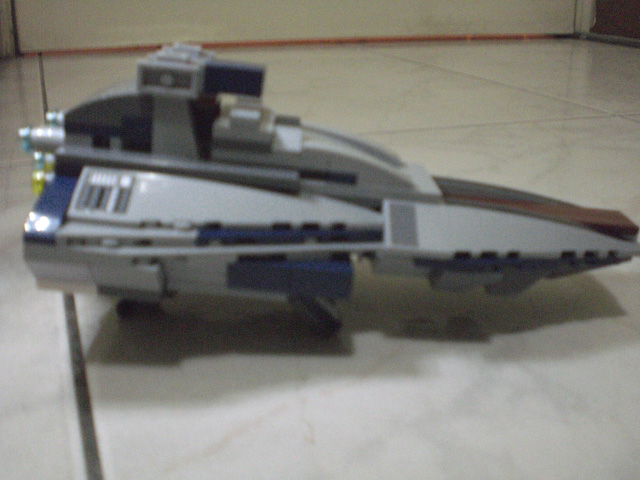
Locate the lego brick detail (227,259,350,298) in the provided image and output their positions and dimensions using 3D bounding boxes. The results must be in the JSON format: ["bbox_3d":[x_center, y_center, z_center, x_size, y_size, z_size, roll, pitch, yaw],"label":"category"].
[{"bbox_3d":[-0.007,0.009,0.183,0.032,0.007,0.010,5,22,2],"label":"lego brick detail"}]

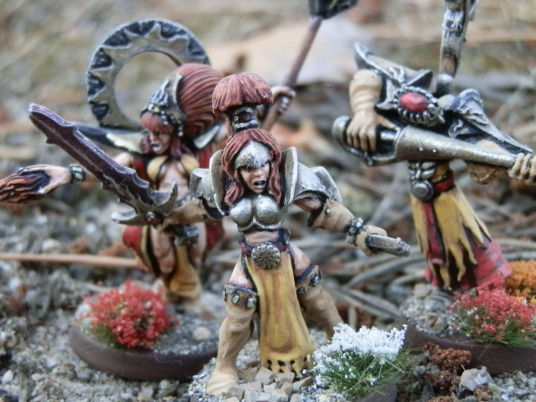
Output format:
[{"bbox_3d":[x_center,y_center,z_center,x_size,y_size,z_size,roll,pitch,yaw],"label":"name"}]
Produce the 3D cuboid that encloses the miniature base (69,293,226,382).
[{"bbox_3d":[-0.018,0.021,0.148,0.025,0.004,0.025,6,16,0],"label":"miniature base"}]

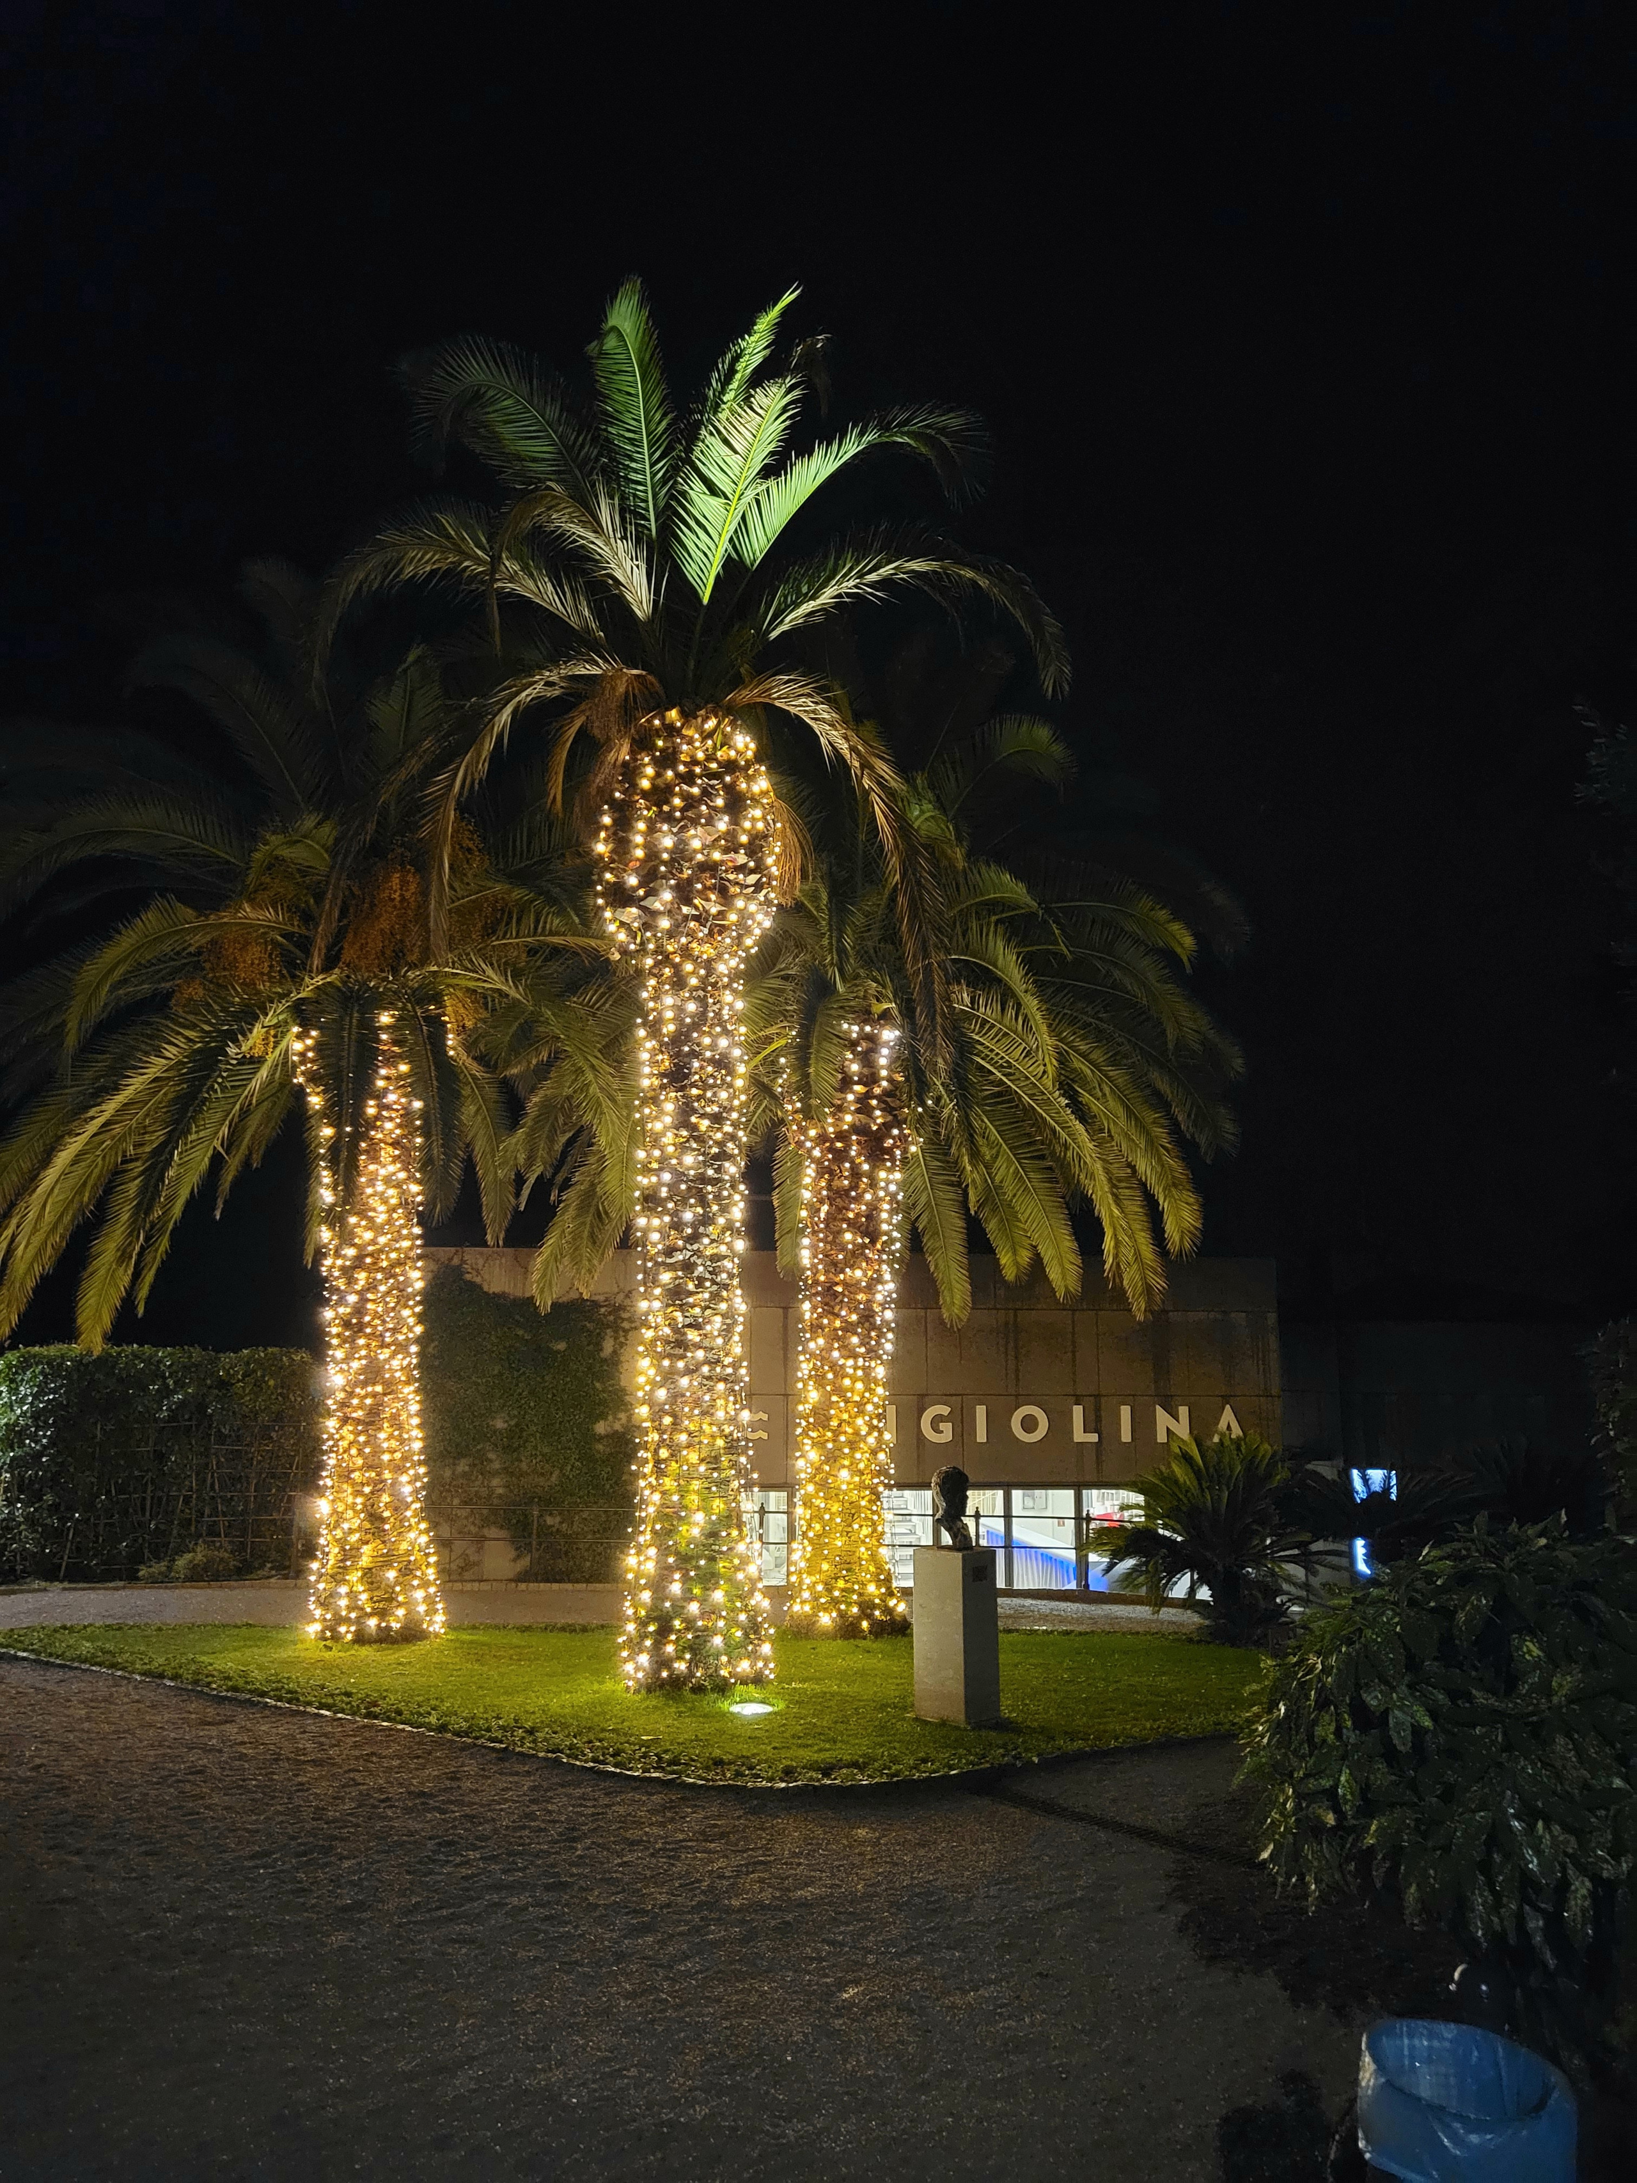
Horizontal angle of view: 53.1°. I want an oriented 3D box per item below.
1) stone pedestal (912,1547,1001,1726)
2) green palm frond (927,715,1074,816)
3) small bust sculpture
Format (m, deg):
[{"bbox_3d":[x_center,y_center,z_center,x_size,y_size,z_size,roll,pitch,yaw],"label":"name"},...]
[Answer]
[{"bbox_3d":[0.804,3.122,9.446,0.341,0.922,0.326,-10,-15,41],"label":"stone pedestal"},{"bbox_3d":[1.639,-2.926,14.730,1.333,0.864,0.900,0,-11,0],"label":"green palm frond"},{"bbox_3d":[0.787,2.432,9.583,0.250,0.490,0.210,-10,-15,41],"label":"small bust sculpture"}]

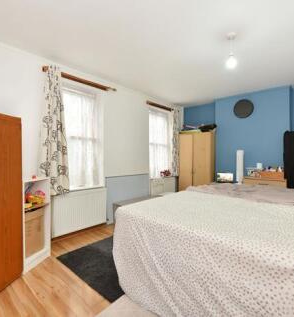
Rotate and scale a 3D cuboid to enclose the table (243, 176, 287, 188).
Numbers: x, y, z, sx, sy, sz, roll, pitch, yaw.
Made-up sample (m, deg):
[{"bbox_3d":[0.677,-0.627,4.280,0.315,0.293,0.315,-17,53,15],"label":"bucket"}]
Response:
[{"bbox_3d":[2.347,0.824,3.651,0.695,0.823,0.450,1,1,42],"label":"table"}]

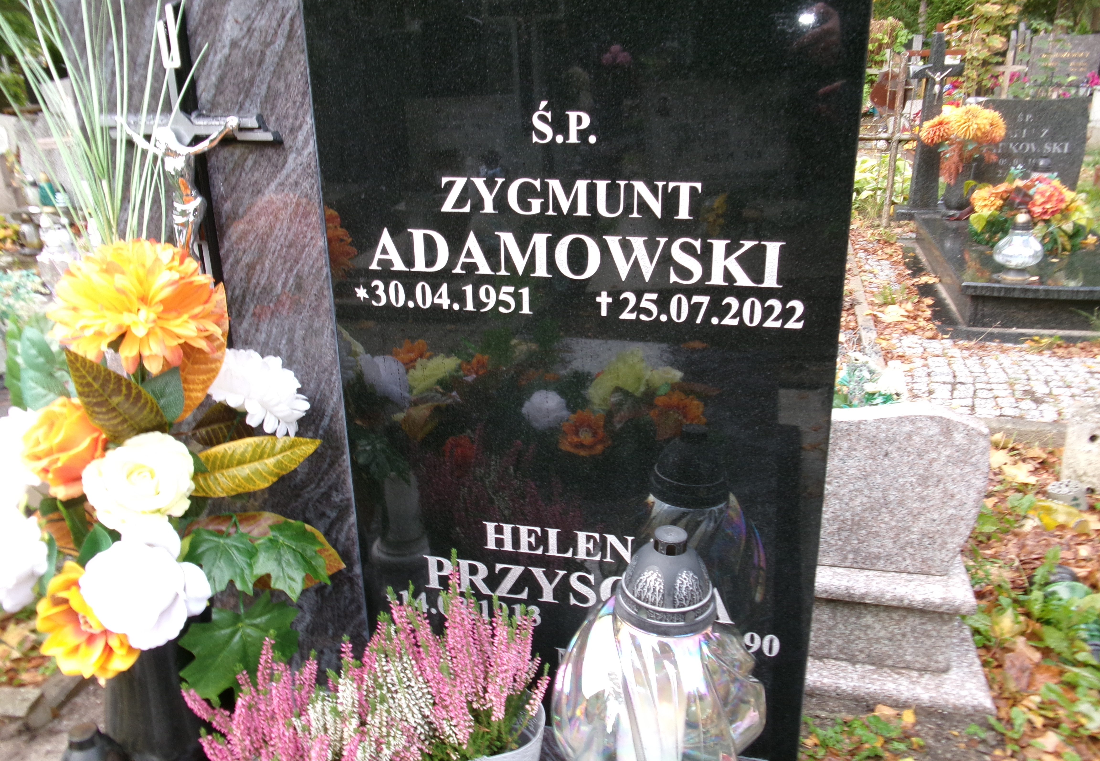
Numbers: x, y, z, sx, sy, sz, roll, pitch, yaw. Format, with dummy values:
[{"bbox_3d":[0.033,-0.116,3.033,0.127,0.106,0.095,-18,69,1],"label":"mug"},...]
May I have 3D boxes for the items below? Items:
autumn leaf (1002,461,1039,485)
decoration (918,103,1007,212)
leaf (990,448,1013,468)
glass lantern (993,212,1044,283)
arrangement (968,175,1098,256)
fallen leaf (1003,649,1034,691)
[{"bbox_3d":[1.446,0.285,2.746,0.115,0.030,0.150,10,22,28],"label":"autumn leaf"},{"bbox_3d":[2.462,-1.315,5.292,0.470,0.600,0.360,4,20,15],"label":"decoration"},{"bbox_3d":[1.437,0.249,2.847,0.100,0.030,0.130,9,22,27],"label":"leaf"},{"bbox_3d":[2.031,-0.583,3.818,0.220,0.290,0.220,4,20,15],"label":"glass lantern"},{"bbox_3d":[2.481,-0.885,4.565,0.560,0.340,0.380,4,20,15],"label":"arrangement"},{"bbox_3d":[0.958,0.594,1.821,0.065,0.020,0.110,11,49,30],"label":"fallen leaf"}]

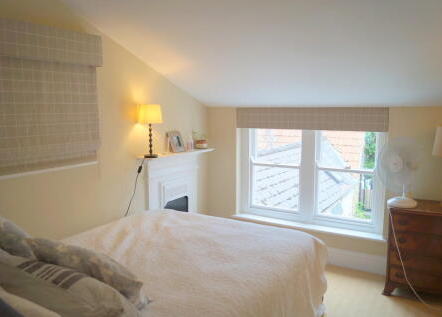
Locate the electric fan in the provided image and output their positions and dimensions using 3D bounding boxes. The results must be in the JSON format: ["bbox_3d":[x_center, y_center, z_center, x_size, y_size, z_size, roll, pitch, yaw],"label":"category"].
[{"bbox_3d":[1.501,0.110,2.996,0.284,0.589,0.402,-4,9,-31],"label":"electric fan"}]

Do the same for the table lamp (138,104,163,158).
[{"bbox_3d":[-0.609,-0.235,3.083,0.216,0.457,0.216,0,7,0],"label":"table lamp"}]

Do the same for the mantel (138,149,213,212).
[{"bbox_3d":[-0.408,0.505,3.559,0.245,1.133,0.931,4,8,29],"label":"mantel"}]

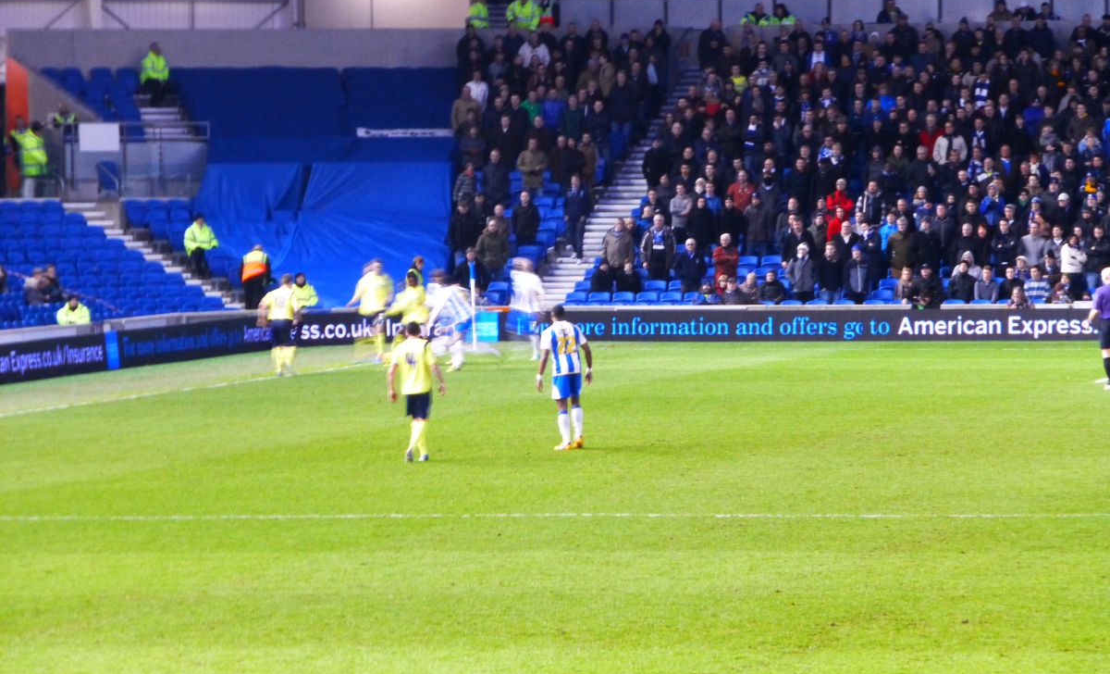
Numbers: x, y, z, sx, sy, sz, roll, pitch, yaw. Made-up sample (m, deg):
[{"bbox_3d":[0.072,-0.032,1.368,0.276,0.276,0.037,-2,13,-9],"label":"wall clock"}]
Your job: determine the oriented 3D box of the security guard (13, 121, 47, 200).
[{"bbox_3d":[-9.943,-3.264,140.827,0.480,1.720,0.560,1,2,21],"label":"security guard"}]

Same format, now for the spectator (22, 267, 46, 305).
[{"bbox_3d":[-9.290,-0.630,133.964,0.720,1.250,0.500,0,2,28],"label":"spectator"}]

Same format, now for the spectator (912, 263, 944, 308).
[{"bbox_3d":[6.893,-0.700,136.800,0.560,1.320,0.720,0,2,18],"label":"spectator"}]

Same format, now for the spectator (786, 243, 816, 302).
[{"bbox_3d":[4.606,-0.873,138.400,0.550,1.740,0.400,0,2,19],"label":"spectator"}]

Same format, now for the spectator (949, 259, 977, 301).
[{"bbox_3d":[7.666,-0.799,139.683,0.550,1.270,0.750,0,2,14],"label":"spectator"}]

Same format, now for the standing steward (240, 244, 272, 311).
[{"bbox_3d":[-5.598,-0.851,139.329,0.560,1.760,0.380,0,2,9],"label":"standing steward"}]

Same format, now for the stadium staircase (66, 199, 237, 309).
[{"bbox_3d":[-7.900,-1.472,142.288,1.250,2.257,6.906,-2,2,-32],"label":"stadium staircase"}]

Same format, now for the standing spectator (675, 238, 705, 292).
[{"bbox_3d":[2.526,-1.036,140.026,0.560,1.670,0.380,0,2,9],"label":"standing spectator"}]

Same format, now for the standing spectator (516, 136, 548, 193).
[{"bbox_3d":[-0.450,-3.088,147.200,0.580,1.750,0.420,0,2,7],"label":"standing spectator"}]

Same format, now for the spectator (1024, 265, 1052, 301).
[{"bbox_3d":[9.000,-0.696,138.985,0.530,1.270,0.750,0,2,14],"label":"spectator"}]

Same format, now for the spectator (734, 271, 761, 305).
[{"bbox_3d":[3.617,-0.598,138.920,0.540,1.250,0.750,1,2,16],"label":"spectator"}]

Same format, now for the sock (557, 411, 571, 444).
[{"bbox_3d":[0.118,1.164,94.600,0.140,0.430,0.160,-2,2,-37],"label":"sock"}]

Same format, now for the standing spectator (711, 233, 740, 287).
[{"bbox_3d":[3.267,-1.108,141.328,0.560,1.720,0.400,0,2,14],"label":"standing spectator"}]

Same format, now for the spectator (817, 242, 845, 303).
[{"bbox_3d":[5.204,-0.940,140.028,0.540,1.740,0.380,0,2,14],"label":"spectator"}]

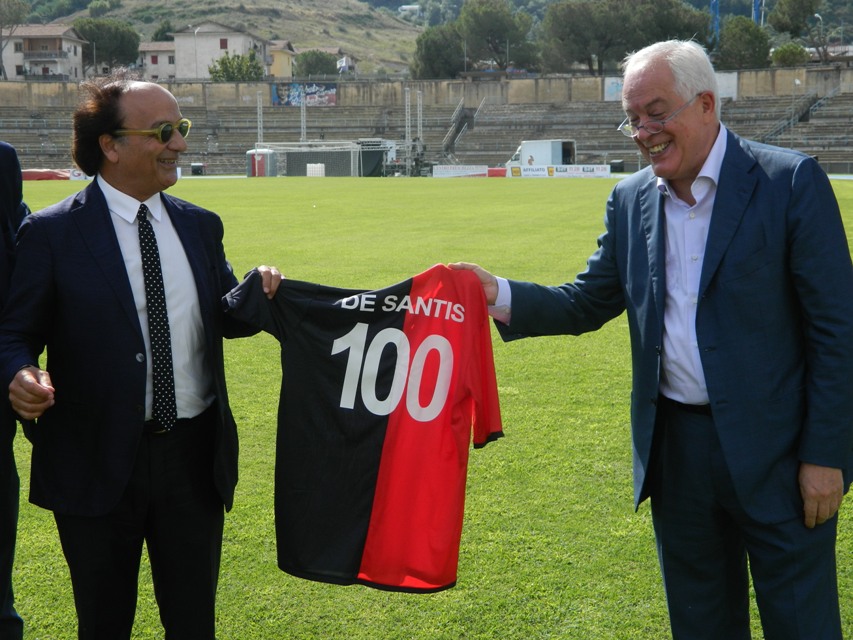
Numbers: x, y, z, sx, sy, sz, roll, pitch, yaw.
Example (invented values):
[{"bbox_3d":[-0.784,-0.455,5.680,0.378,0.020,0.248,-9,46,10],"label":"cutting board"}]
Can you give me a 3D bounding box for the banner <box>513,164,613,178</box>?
[{"bbox_3d":[10.168,-11.292,107.000,7.690,0.950,0.100,0,7,0],"label":"banner"}]

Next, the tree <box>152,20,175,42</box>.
[{"bbox_3d":[-43.494,-46.003,235.000,4.680,8.530,4.680,0,7,0],"label":"tree"}]

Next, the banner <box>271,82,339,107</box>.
[{"bbox_3d":[-13.000,-24.051,150.000,6.990,2.510,0.100,0,7,0],"label":"banner"}]

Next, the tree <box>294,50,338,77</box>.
[{"bbox_3d":[-14.966,-34.374,192.000,6.150,4.920,6.150,0,7,0],"label":"tree"}]

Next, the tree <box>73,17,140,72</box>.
[{"bbox_3d":[-46.843,-38.963,205.000,10.210,10.360,10.210,0,7,0],"label":"tree"}]

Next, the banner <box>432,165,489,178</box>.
[{"bbox_3d":[2.616,-11.292,107.000,4.210,0.950,0.100,0,7,0],"label":"banner"}]

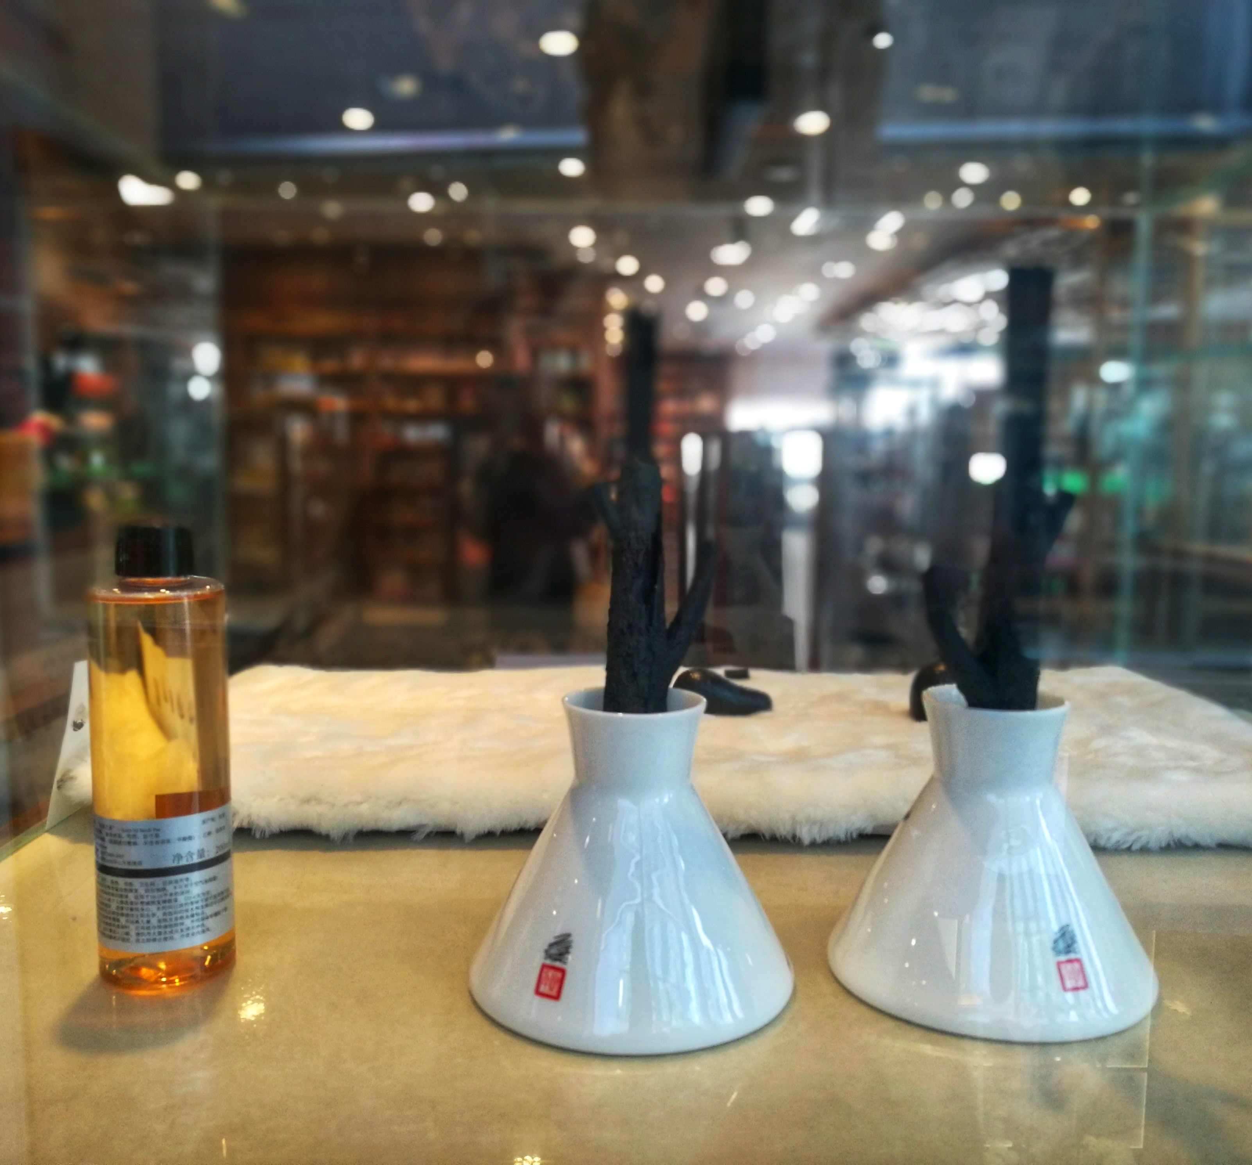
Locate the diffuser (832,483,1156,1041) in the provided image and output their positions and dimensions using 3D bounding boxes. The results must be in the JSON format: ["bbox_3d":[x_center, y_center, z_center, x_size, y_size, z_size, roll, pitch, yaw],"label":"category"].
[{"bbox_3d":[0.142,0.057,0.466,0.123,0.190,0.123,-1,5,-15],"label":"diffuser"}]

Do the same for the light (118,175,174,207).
[{"bbox_3d":[-2.383,-1.938,6.000,0.250,0.100,0.220,0,5,0],"label":"light"}]

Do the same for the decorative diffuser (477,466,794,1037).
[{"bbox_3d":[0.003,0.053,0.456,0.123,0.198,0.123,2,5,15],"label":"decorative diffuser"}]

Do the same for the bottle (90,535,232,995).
[{"bbox_3d":[-0.178,0.065,0.465,0.049,0.172,0.049,0,5,0],"label":"bottle"}]

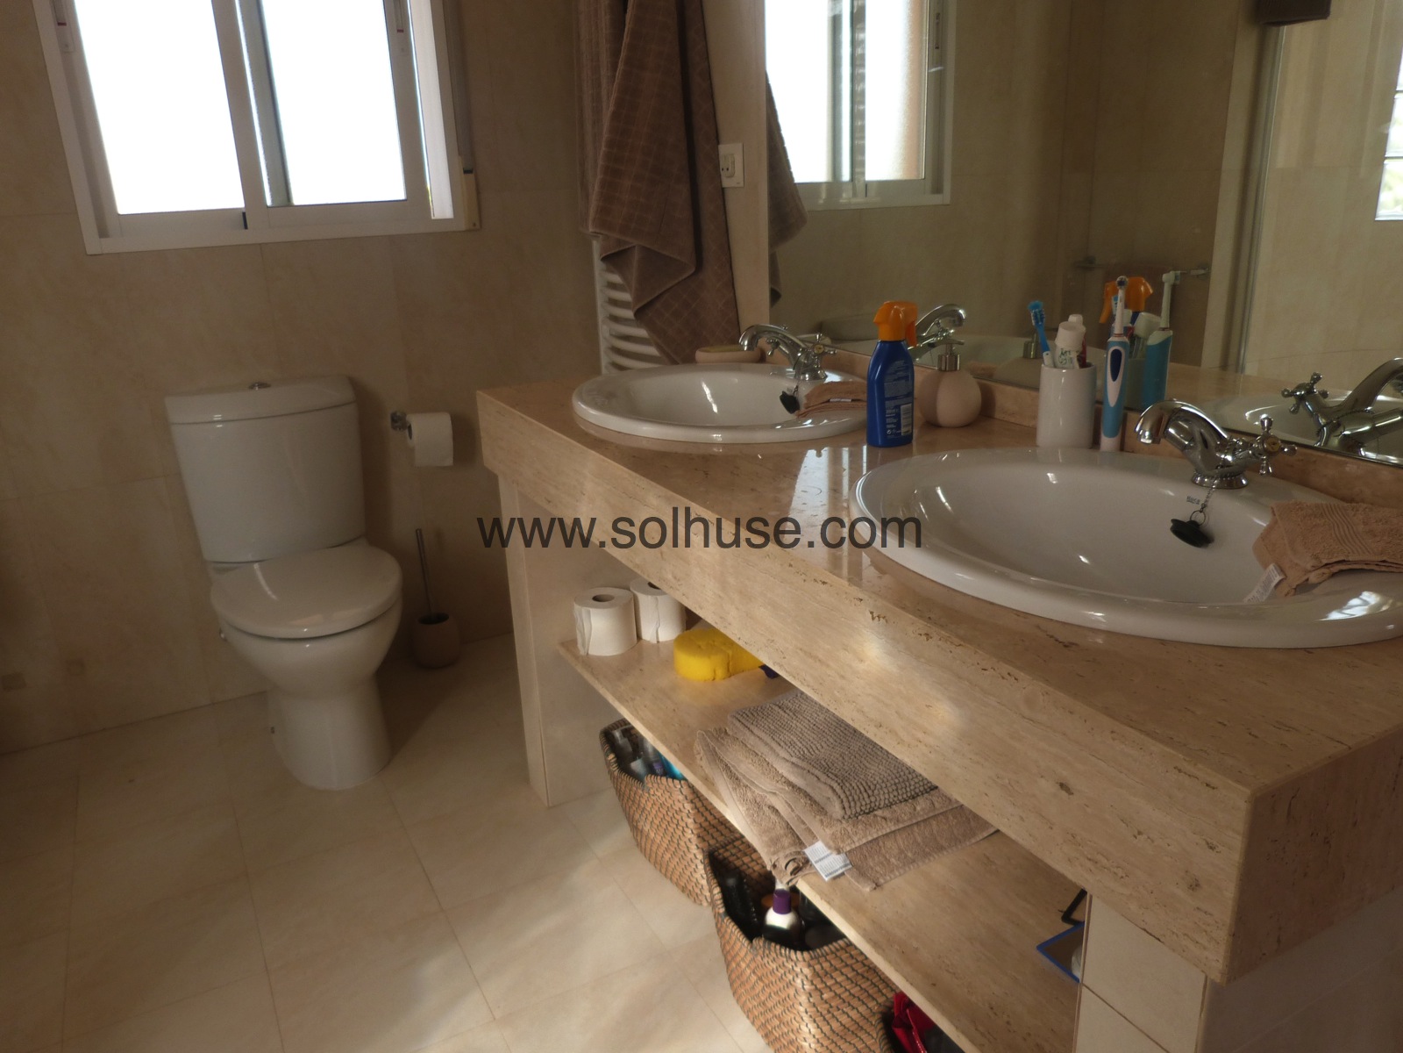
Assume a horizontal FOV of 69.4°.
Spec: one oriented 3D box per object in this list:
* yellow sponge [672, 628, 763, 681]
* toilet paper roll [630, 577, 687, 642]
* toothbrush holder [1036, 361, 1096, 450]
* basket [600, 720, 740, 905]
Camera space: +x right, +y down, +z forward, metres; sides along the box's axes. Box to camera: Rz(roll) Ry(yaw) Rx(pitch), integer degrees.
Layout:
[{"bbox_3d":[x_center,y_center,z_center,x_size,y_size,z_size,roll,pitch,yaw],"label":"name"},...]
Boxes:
[{"bbox_3d":[0.043,0.225,1.836,0.187,0.048,0.113,-12,21,-27],"label":"yellow sponge"},{"bbox_3d":[-0.082,0.160,1.972,0.108,0.093,0.108,-2,19,1],"label":"toilet paper roll"},{"bbox_3d":[0.498,-0.166,1.382,0.072,0.108,0.072,-12,21,-27],"label":"toothbrush holder"},{"bbox_3d":[0.005,0.477,1.811,0.261,0.275,0.225,-18,24,-40],"label":"basket"}]

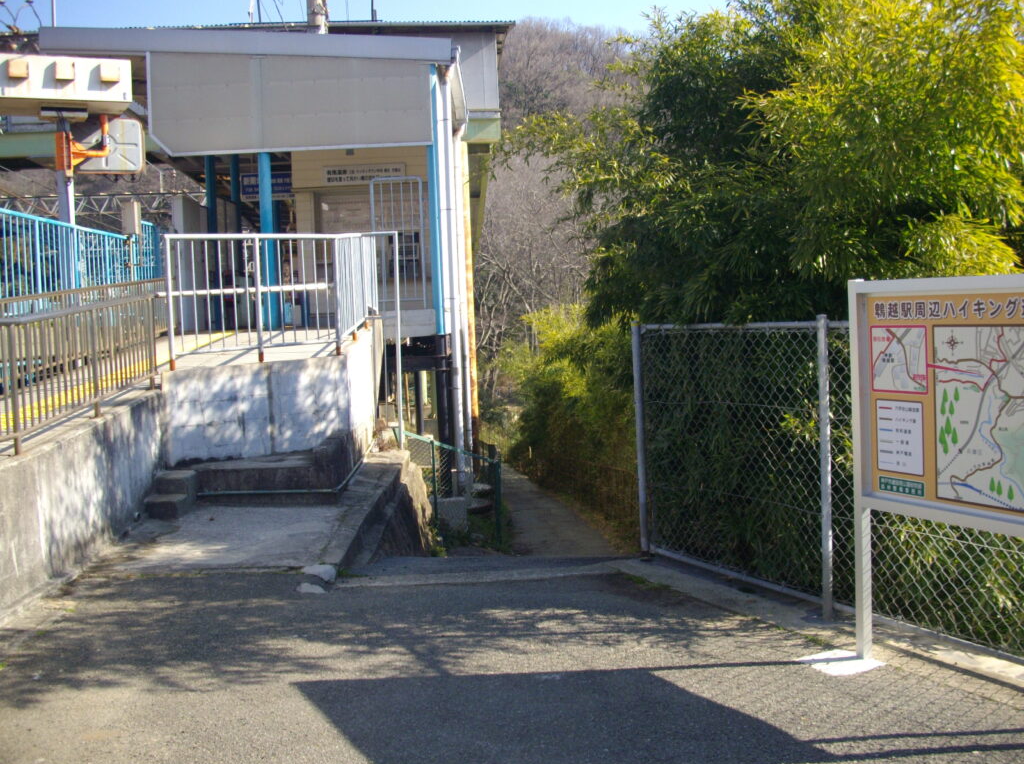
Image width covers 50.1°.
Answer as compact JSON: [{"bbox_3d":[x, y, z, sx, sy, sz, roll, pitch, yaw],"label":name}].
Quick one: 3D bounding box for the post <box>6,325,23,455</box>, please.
[{"bbox_3d":[-3.066,0.046,6.731,0.050,0.810,0.050,-2,3,-3],"label":"post"}]

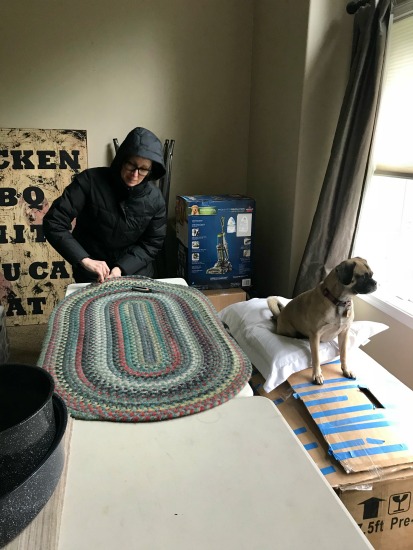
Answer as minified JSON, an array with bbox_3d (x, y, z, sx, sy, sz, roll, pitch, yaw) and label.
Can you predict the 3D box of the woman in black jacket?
[{"bbox_3d":[-0.570,-0.036,2.468,0.620,1.490,0.520,-5,17,-21],"label":"woman in black jacket"}]

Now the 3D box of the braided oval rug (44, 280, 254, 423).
[{"bbox_3d":[-0.264,0.187,1.784,0.700,0.035,1.310,-2,16,-11],"label":"braided oval rug"}]

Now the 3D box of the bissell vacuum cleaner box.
[{"bbox_3d":[0.056,-0.227,3.041,0.451,0.585,0.323,-4,16,-16],"label":"bissell vacuum cleaner box"}]

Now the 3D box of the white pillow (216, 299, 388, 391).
[{"bbox_3d":[0.380,0.218,1.784,0.570,0.150,0.540,-5,17,-22],"label":"white pillow"}]

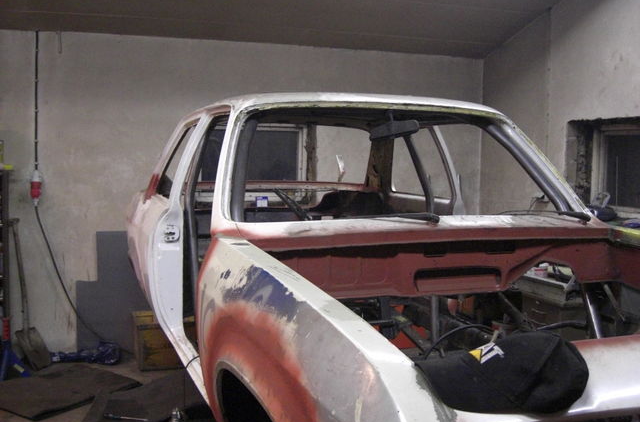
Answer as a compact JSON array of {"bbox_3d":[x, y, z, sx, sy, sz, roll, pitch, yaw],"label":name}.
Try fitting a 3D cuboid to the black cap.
[{"bbox_3d":[0.270,0.238,1.040,0.265,0.105,0.175,0,11,-17],"label":"black cap"}]

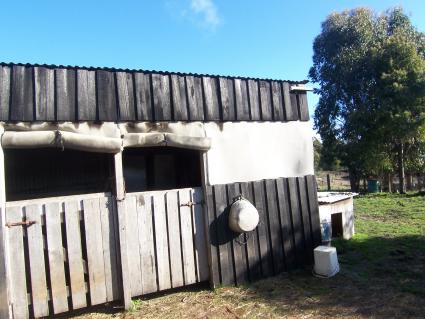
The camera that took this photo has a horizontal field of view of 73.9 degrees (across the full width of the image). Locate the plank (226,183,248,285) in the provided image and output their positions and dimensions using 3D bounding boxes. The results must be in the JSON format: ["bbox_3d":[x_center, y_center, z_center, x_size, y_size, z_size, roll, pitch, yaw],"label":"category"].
[{"bbox_3d":[0.320,0.918,3.524,0.165,1.210,0.028,-4,-3,-21],"label":"plank"}]

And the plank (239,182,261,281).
[{"bbox_3d":[0.595,1.088,4.379,0.211,1.483,0.036,-3,-4,-21],"label":"plank"}]

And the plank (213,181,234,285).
[{"bbox_3d":[0.193,1.112,4.221,0.211,1.463,0.036,-3,-4,-21],"label":"plank"}]

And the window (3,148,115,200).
[{"bbox_3d":[-1.876,0.167,3.576,1.215,0.597,0.103,-3,-4,-21],"label":"window"}]

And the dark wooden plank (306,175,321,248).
[{"bbox_3d":[1.774,0.988,4.847,0.196,1.442,0.036,-3,-4,-21],"label":"dark wooden plank"}]

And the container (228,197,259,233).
[{"bbox_3d":[0.392,0.702,3.458,0.380,0.380,0.270,-4,6,-19],"label":"container"}]

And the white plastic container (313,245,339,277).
[{"bbox_3d":[1.729,1.560,4.319,0.299,0.345,0.299,-1,-6,-41],"label":"white plastic container"}]

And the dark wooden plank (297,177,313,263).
[{"bbox_3d":[1.284,0.850,3.897,0.125,1.210,0.028,-4,-3,-21],"label":"dark wooden plank"}]

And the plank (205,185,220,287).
[{"bbox_3d":[0.007,0.919,3.405,0.095,1.200,0.028,-4,-3,-21],"label":"plank"}]

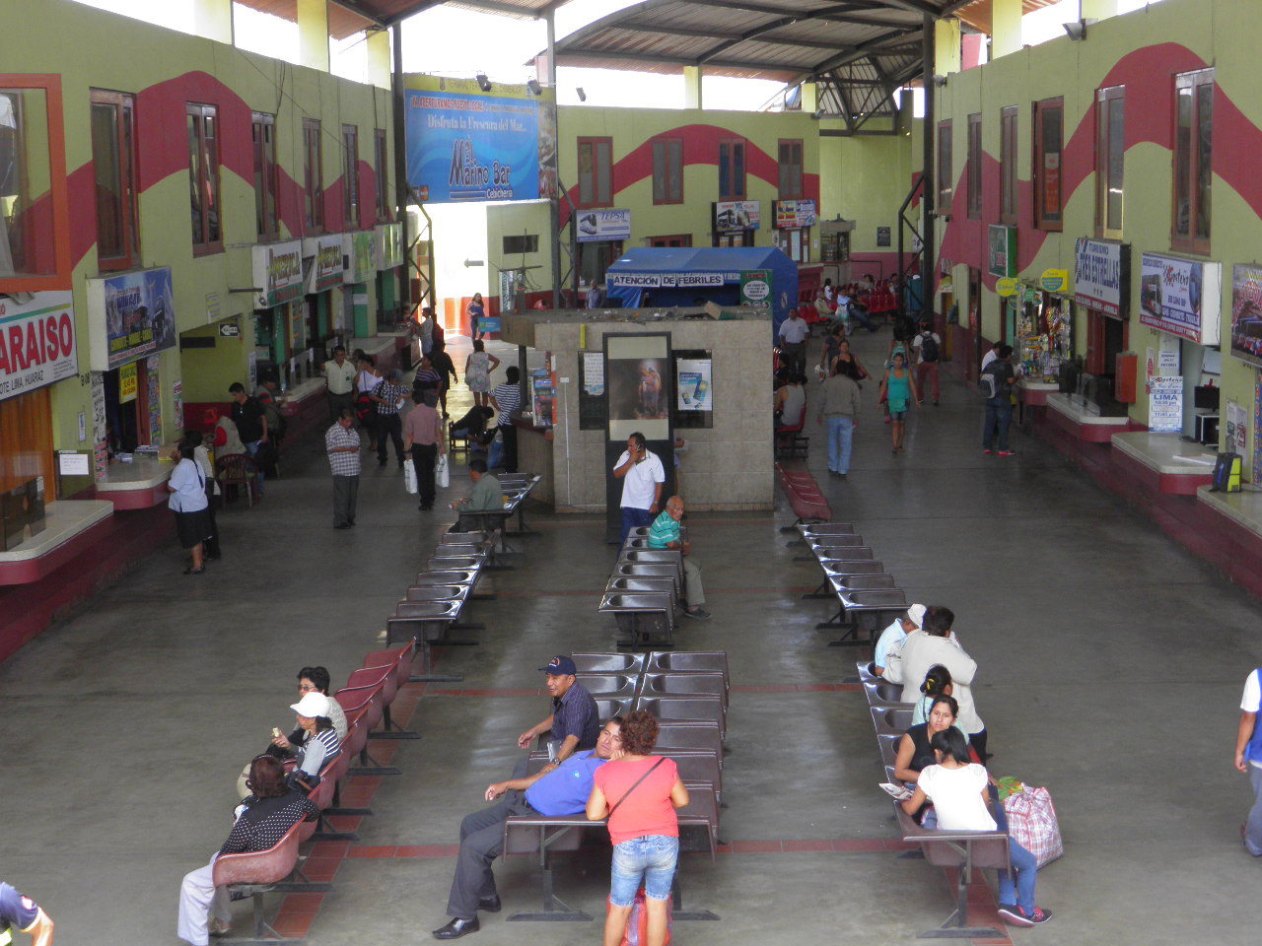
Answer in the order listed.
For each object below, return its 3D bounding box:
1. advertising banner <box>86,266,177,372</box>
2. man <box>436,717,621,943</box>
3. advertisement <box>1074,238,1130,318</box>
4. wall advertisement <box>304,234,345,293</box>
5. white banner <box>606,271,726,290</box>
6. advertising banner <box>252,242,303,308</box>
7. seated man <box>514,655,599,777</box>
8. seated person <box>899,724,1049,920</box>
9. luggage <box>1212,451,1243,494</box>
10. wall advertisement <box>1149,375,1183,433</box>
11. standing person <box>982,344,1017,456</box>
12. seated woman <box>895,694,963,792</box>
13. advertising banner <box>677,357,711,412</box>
[{"bbox_3d":[-5.883,-1.861,23.732,0.210,1.008,3.012,-1,9,1],"label":"advertising banner"},{"bbox_3d":[-0.606,2.128,12.145,1.120,1.150,0.650,-4,9,-18],"label":"man"},{"bbox_3d":[6.662,-2.773,28.345,0.160,0.962,3.086,-1,9,1],"label":"advertisement"},{"bbox_3d":[-5.777,-3.999,38.089,0.201,0.994,2.913,-1,9,1],"label":"wall advertisement"},{"bbox_3d":[0.818,-4.504,46.855,2.849,0.367,0.050,1,9,15],"label":"white banner"},{"bbox_3d":[-5.880,-3.361,33.565,0.211,0.974,3.113,-1,9,1],"label":"advertising banner"},{"bbox_3d":[-0.556,1.853,13.752,0.680,1.210,0.520,-2,9,-6],"label":"seated man"},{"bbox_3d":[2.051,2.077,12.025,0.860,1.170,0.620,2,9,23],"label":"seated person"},{"bbox_3d":[6.649,-0.004,22.394,0.310,0.420,0.260,-1,9,1],"label":"luggage"},{"bbox_3d":[6.724,-0.862,25.201,0.430,0.700,0.030,-1,8,1],"label":"wall advertisement"},{"bbox_3d":[6.001,-1.198,32.773,0.500,1.730,0.500,-5,9,-23],"label":"standing person"},{"bbox_3d":[2.046,1.976,12.637,0.800,1.180,0.560,4,10,33],"label":"seated woman"},{"bbox_3d":[0.849,-1.163,26.522,0.445,0.675,0.020,-1,9,3],"label":"advertising banner"}]

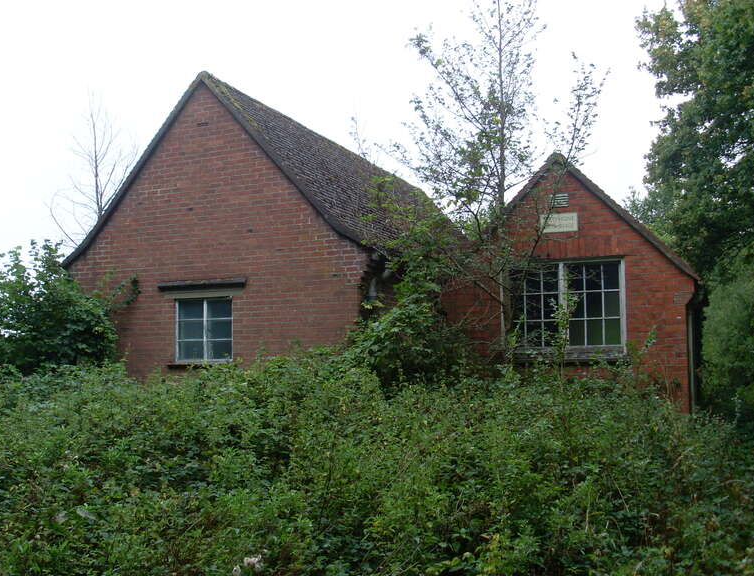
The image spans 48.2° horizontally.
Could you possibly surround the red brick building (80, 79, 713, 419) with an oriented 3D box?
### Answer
[{"bbox_3d":[1.018,-0.326,14.909,9.312,5.142,8.379,-3,-6,25],"label":"red brick building"}]

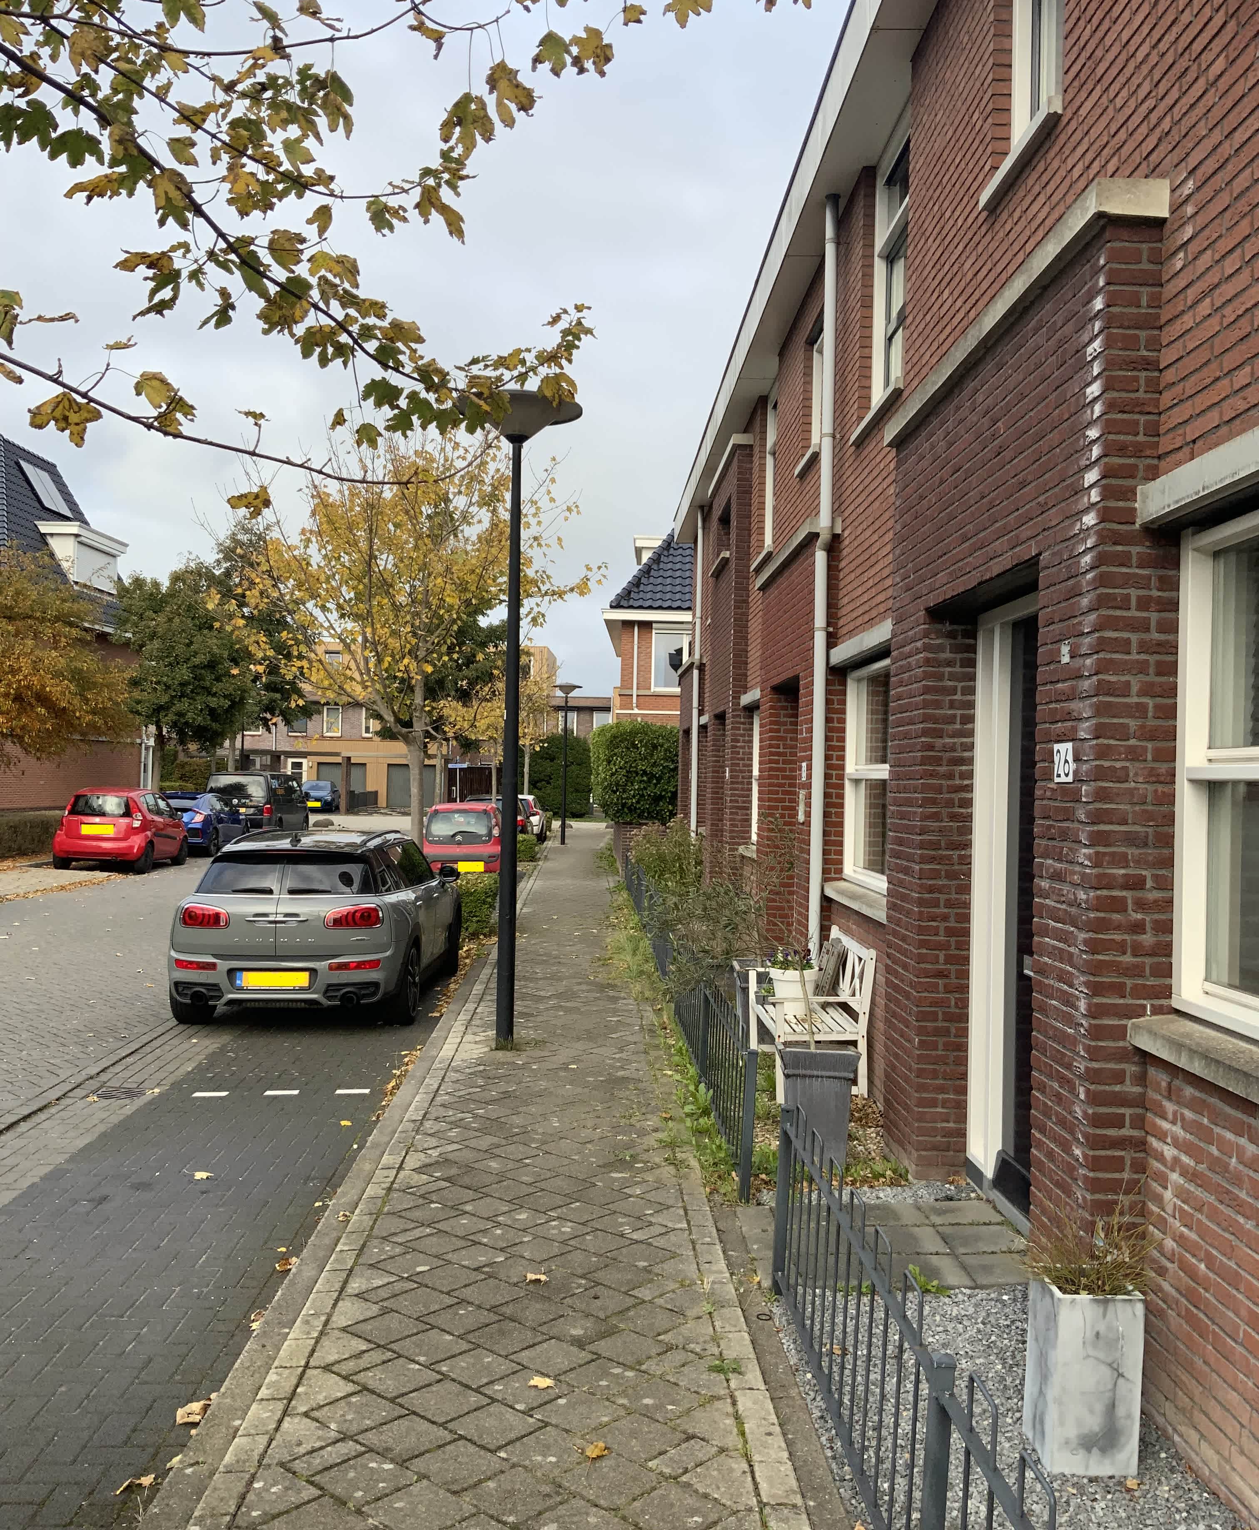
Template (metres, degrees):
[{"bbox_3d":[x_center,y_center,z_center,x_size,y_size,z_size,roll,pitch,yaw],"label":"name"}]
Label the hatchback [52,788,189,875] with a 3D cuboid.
[{"bbox_3d":[-9.830,1.216,27.398,1.700,1.580,3.720,1,0,-2],"label":"hatchback"}]

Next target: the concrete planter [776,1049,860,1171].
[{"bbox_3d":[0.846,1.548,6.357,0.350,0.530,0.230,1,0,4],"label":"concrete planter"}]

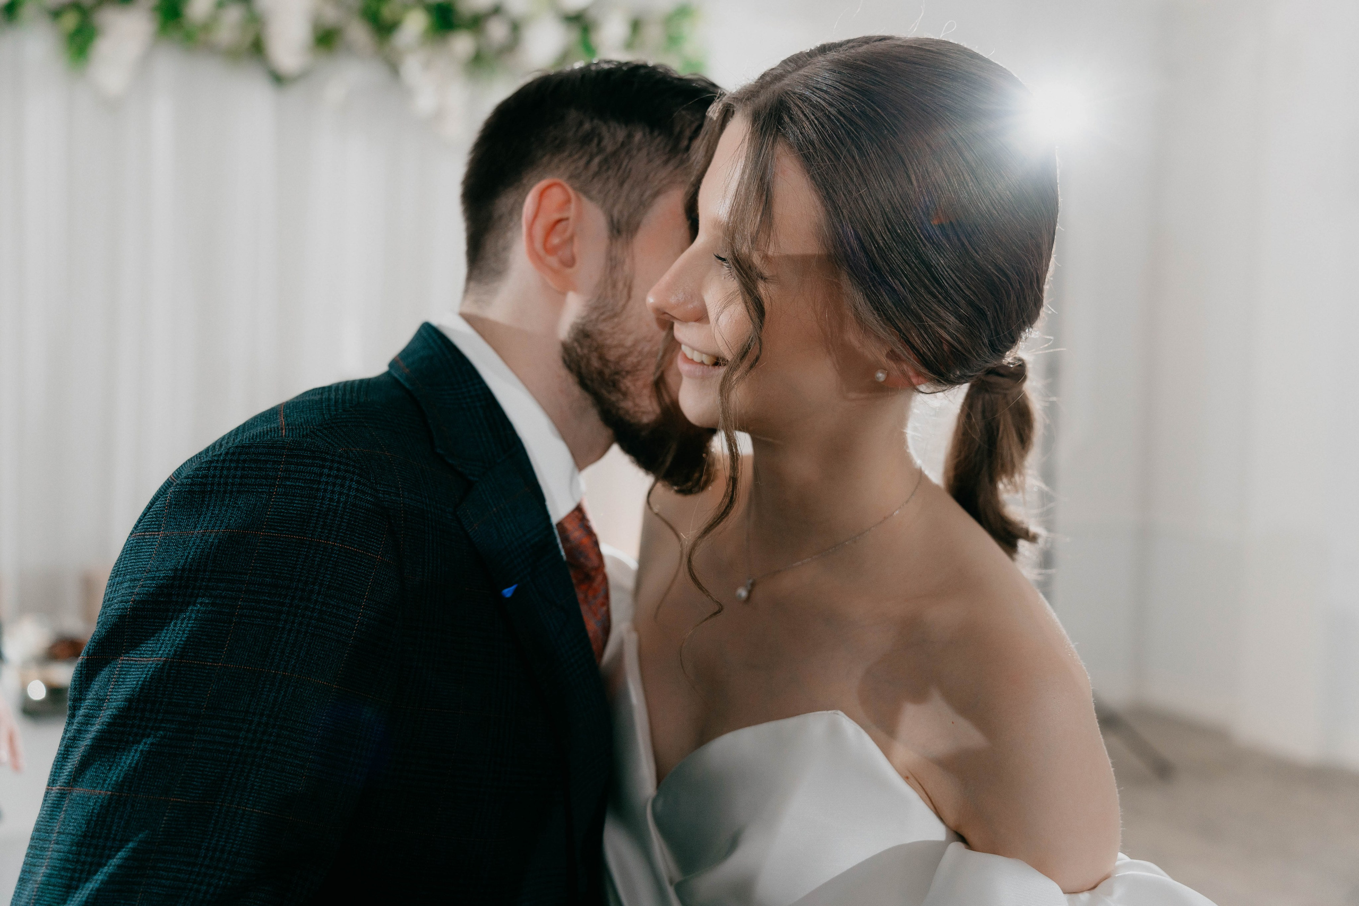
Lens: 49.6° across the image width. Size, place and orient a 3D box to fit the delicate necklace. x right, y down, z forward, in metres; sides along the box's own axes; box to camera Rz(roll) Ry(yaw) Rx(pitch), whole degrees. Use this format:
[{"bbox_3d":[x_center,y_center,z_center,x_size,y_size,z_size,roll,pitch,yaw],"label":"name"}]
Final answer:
[{"bbox_3d":[0.083,0.041,0.890,0.120,0.090,0.135,4,4,41],"label":"delicate necklace"}]

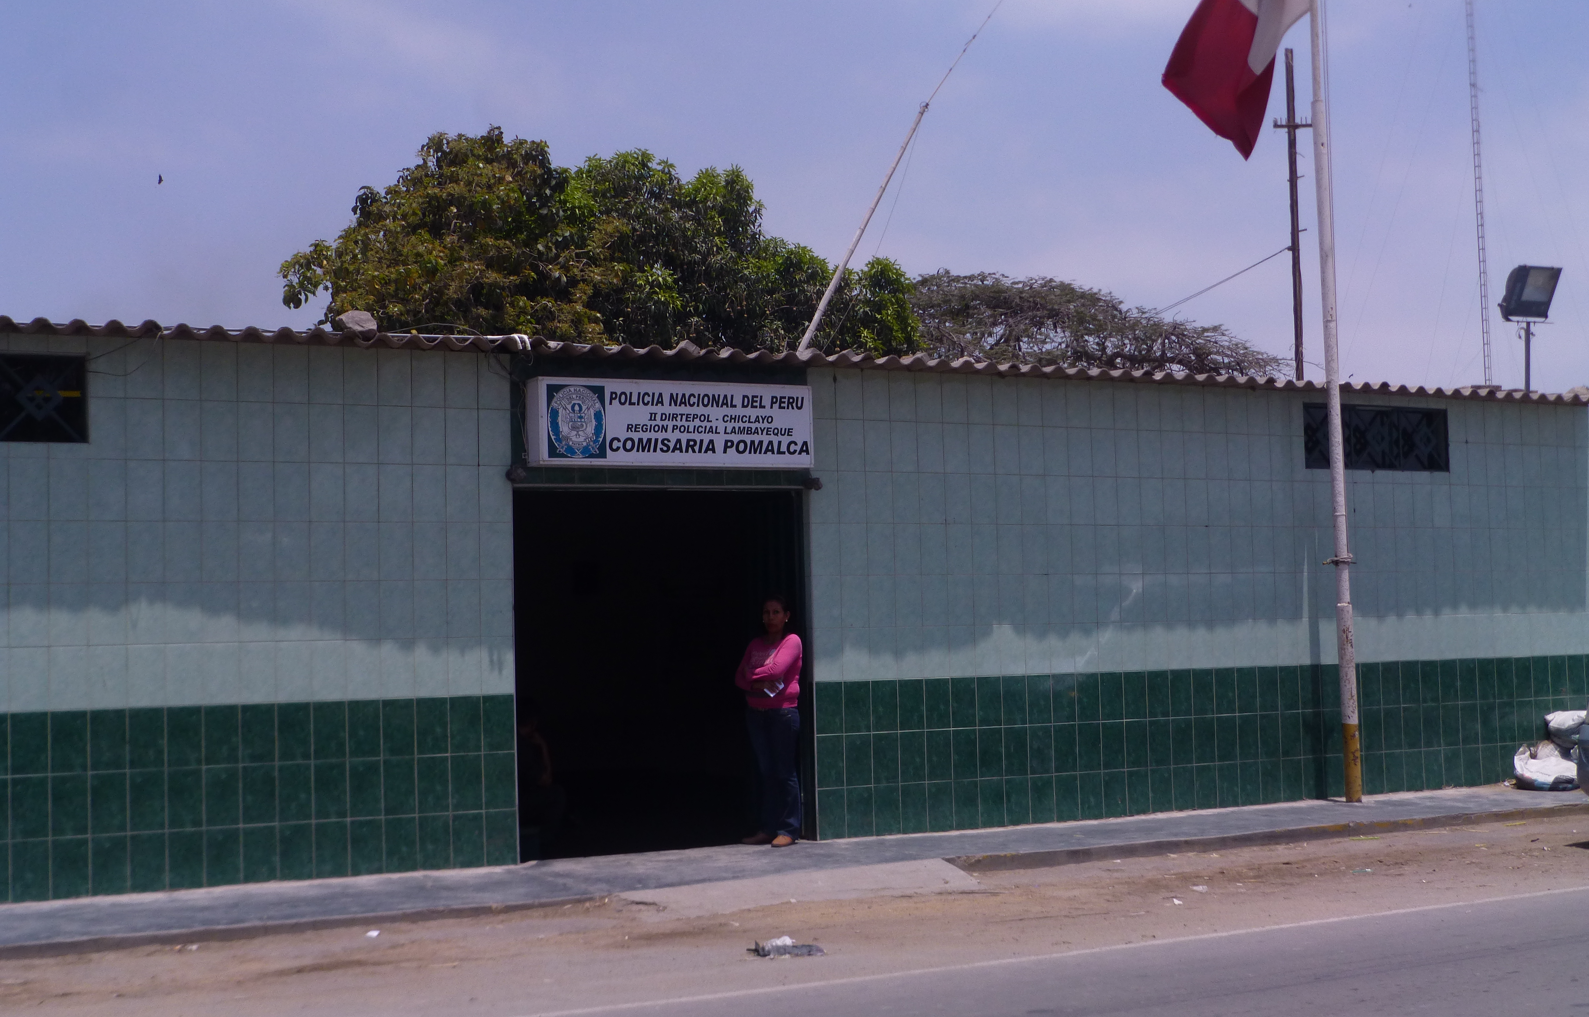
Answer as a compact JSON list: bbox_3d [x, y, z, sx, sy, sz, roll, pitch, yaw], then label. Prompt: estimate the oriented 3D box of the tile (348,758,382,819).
[{"bbox_3d":[-2.427,1.580,12.197,0.201,0.332,0.009,1,-4,-30],"label":"tile"}]

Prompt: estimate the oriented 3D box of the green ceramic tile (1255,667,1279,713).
[{"bbox_3d":[3.375,1.289,15.367,0.200,0.330,0.010,1,-4,-30],"label":"green ceramic tile"}]

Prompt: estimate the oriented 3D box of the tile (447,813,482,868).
[{"bbox_3d":[-1.882,1.910,12.453,0.198,0.312,0.010,0,-4,-29],"label":"tile"}]

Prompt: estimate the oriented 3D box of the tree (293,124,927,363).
[{"bbox_3d":[-2.005,-0.651,22.479,6.600,6.599,5.800,-1,-3,-5],"label":"tree"}]

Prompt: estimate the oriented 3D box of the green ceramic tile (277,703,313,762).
[{"bbox_3d":[-2.725,1.221,11.761,0.198,0.326,0.010,1,-4,-30],"label":"green ceramic tile"}]

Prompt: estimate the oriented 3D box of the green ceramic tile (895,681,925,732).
[{"bbox_3d":[0.732,1.260,13.724,0.198,0.326,0.010,1,-4,-30],"label":"green ceramic tile"}]

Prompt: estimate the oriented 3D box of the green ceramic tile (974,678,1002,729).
[{"bbox_3d":[1.290,1.280,14.262,0.198,0.330,0.010,0,-4,-29],"label":"green ceramic tile"}]

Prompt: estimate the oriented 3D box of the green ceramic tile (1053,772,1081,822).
[{"bbox_3d":[1.826,1.934,14.456,0.202,0.328,0.010,1,-4,-31],"label":"green ceramic tile"}]

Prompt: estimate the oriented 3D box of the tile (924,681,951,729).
[{"bbox_3d":[0.928,1.266,13.983,0.201,0.332,0.009,1,-4,-30],"label":"tile"}]

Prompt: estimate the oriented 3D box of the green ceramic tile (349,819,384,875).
[{"bbox_3d":[-2.389,1.891,12.031,0.200,0.318,0.010,1,-4,-30],"label":"green ceramic tile"}]

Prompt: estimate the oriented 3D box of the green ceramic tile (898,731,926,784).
[{"bbox_3d":[0.761,1.598,13.861,0.201,0.332,0.009,1,-4,-30],"label":"green ceramic tile"}]

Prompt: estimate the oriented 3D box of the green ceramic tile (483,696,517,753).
[{"bbox_3d":[-1.708,1.244,12.469,0.200,0.330,0.010,1,-4,-30],"label":"green ceramic tile"}]

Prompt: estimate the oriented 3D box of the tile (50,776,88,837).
[{"bbox_3d":[-3.629,1.489,10.811,0.189,0.314,0.010,1,-4,-29],"label":"tile"}]

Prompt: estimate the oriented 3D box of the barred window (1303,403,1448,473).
[{"bbox_3d":[4.367,-0.521,16.211,1.512,0.486,0.080,1,-4,-31],"label":"barred window"}]

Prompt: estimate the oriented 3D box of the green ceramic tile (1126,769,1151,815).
[{"bbox_3d":[2.320,1.917,14.578,0.198,0.306,0.010,1,-4,-30],"label":"green ceramic tile"}]

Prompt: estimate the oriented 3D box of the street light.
[{"bbox_3d":[5.994,-1.451,17.583,0.460,1.013,0.230,1,-4,-31],"label":"street light"}]

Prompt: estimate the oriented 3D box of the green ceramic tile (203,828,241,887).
[{"bbox_3d":[-2.954,1.801,11.158,0.189,0.294,0.010,1,-4,-29],"label":"green ceramic tile"}]

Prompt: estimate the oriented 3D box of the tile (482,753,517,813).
[{"bbox_3d":[-1.700,1.574,12.450,0.200,0.330,0.010,1,-4,-30],"label":"tile"}]

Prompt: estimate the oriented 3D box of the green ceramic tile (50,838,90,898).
[{"bbox_3d":[-3.622,1.797,10.792,0.189,0.298,0.010,1,-4,-29],"label":"green ceramic tile"}]

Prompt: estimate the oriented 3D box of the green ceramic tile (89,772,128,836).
[{"bbox_3d":[-3.620,1.558,11.395,0.199,0.330,0.010,0,-4,-29],"label":"green ceramic tile"}]

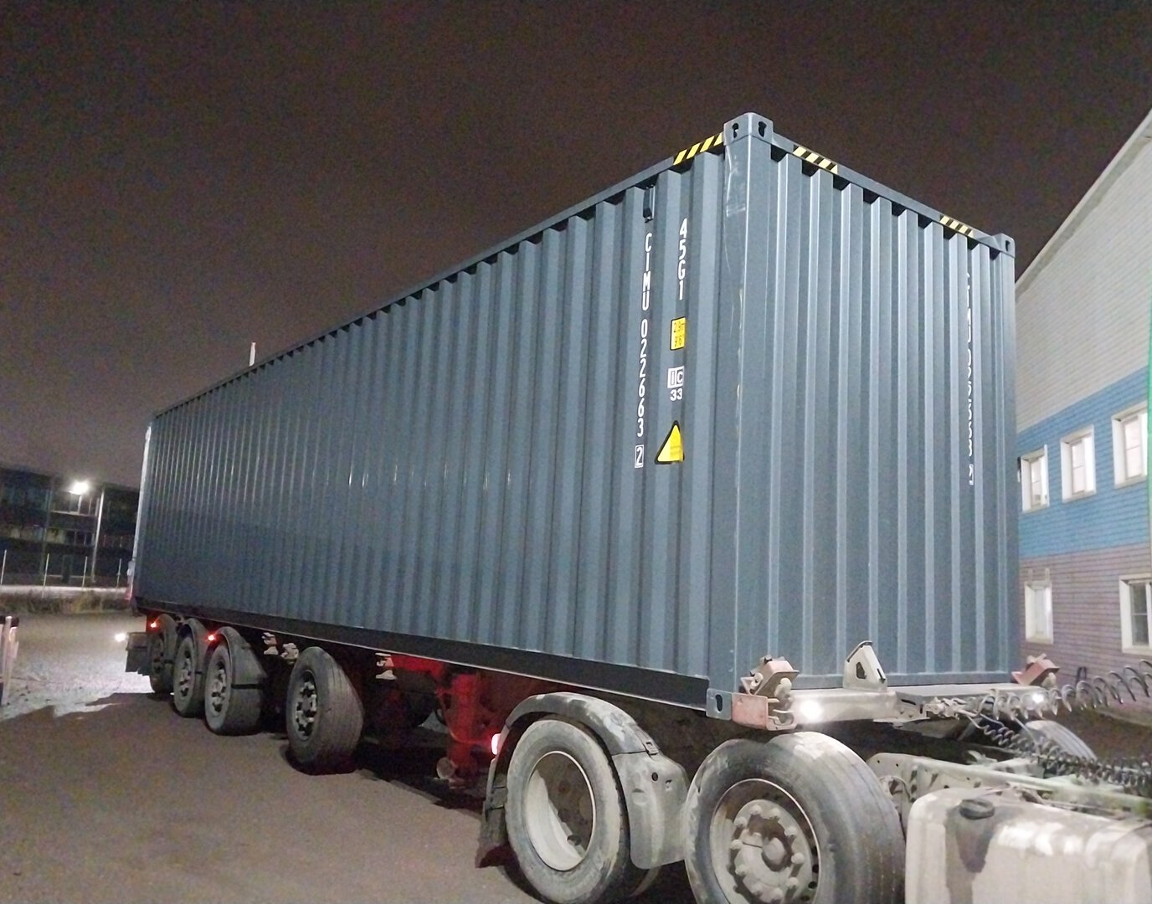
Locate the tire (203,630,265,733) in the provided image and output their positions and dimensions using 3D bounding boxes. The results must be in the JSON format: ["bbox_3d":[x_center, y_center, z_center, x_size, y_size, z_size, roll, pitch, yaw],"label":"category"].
[{"bbox_3d":[-3.807,2.618,10.092,0.380,1.010,1.010,9,-11,-36],"label":"tire"}]

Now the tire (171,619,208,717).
[{"bbox_3d":[-4.632,2.739,11.161,0.380,1.010,1.010,9,-11,-36],"label":"tire"}]

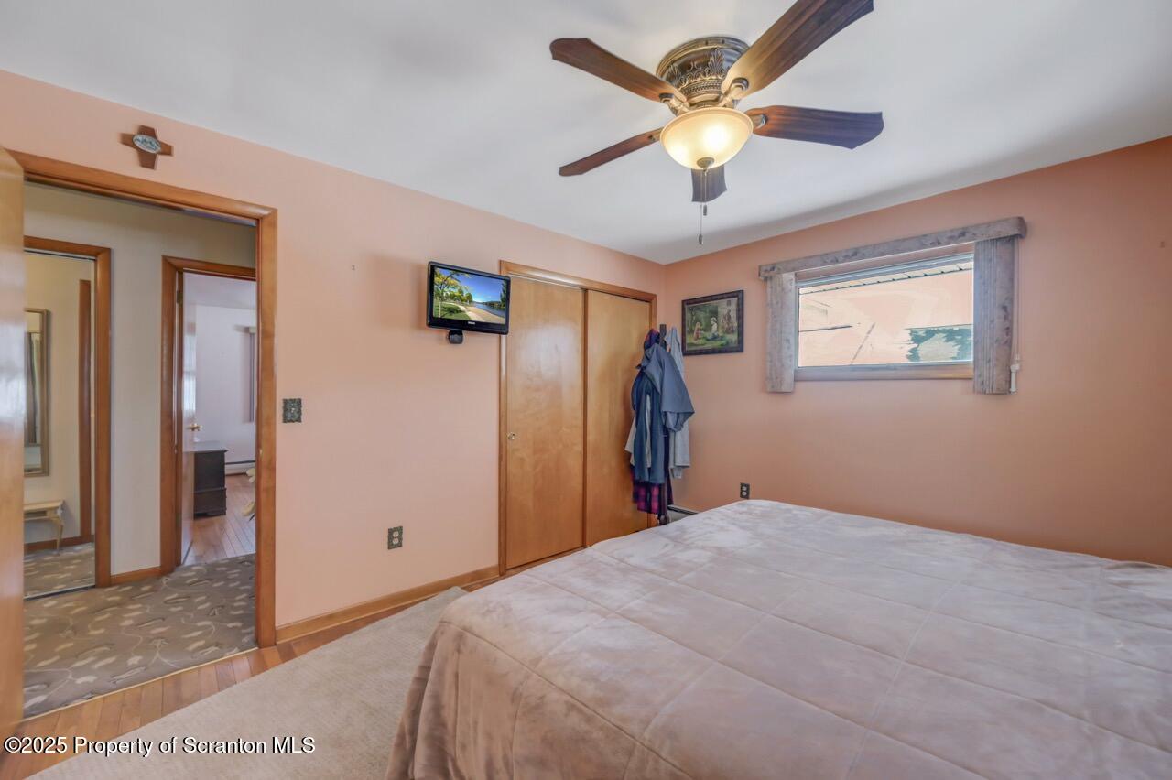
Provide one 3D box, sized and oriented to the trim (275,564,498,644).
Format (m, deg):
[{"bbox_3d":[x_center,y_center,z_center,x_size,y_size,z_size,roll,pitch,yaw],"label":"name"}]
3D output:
[{"bbox_3d":[-1.062,1.212,2.647,1.227,0.081,0.018,0,0,-42],"label":"trim"}]

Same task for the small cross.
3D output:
[{"bbox_3d":[-1.853,-1.021,1.923,0.158,0.173,0.020,0,0,-42],"label":"small cross"}]

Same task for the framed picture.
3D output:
[{"bbox_3d":[1.052,-0.545,3.804,0.030,0.488,0.585,0,0,-42],"label":"framed picture"}]

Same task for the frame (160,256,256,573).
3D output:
[{"bbox_3d":[-2.554,0.170,3.405,0.900,2.147,0.140,0,0,-42],"label":"frame"}]

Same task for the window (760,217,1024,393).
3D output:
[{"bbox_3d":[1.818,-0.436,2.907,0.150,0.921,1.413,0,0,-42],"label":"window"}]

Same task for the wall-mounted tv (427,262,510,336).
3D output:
[{"bbox_3d":[-0.711,-0.540,2.767,0.528,0.365,0.065,0,2,-40],"label":"wall-mounted tv"}]

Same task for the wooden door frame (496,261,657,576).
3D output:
[{"bbox_3d":[-0.012,0.194,3.639,1.625,2.128,0.110,0,0,-42],"label":"wooden door frame"}]

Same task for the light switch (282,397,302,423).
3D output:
[{"bbox_3d":[-1.470,0.106,2.279,0.078,0.122,0.014,0,0,-42],"label":"light switch"}]

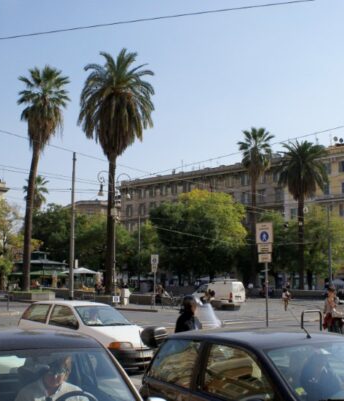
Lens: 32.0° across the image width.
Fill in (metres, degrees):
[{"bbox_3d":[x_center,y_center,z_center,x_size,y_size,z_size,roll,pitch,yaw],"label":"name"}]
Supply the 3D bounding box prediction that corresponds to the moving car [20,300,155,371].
[{"bbox_3d":[-1.900,3.080,13.800,3.780,1.450,1.630,-6,-9,38],"label":"moving car"}]

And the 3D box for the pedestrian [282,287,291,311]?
[{"bbox_3d":[7.904,6.792,41.461,0.500,1.640,0.400,-1,-8,10],"label":"pedestrian"}]

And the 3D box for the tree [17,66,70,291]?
[{"bbox_3d":[-12.595,-2.443,58.889,5.100,22.293,5.100,0,-8,0],"label":"tree"}]

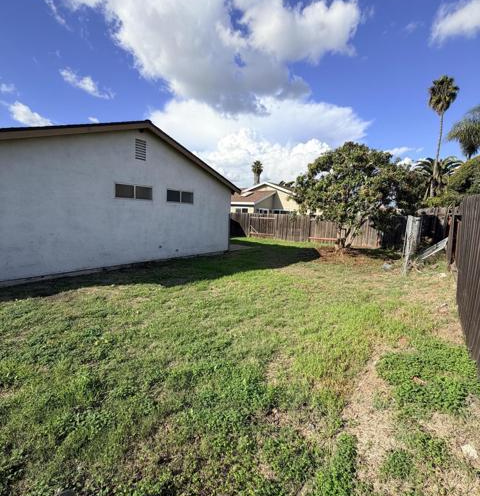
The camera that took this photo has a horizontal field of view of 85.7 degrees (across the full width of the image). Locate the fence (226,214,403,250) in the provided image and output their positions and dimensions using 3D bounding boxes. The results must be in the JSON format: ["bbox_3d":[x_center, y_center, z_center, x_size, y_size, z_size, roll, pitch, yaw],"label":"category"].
[{"bbox_3d":[3.920,-1.370,17.550,12.700,1.760,0.150,8,9,42],"label":"fence"}]

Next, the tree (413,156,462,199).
[{"bbox_3d":[20.952,-5.311,27.016,4.400,8.287,4.400,7,9,37],"label":"tree"}]

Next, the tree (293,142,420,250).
[{"bbox_3d":[5.580,-2.519,12.860,5.900,5.273,5.600,5,8,23],"label":"tree"}]

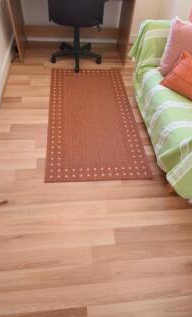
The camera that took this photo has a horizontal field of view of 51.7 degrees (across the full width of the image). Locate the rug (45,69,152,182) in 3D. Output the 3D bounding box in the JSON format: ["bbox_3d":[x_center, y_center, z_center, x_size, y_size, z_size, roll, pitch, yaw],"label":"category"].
[{"bbox_3d":[-0.039,-0.446,1.883,0.800,0.010,1.500,-2,53,-7],"label":"rug"}]

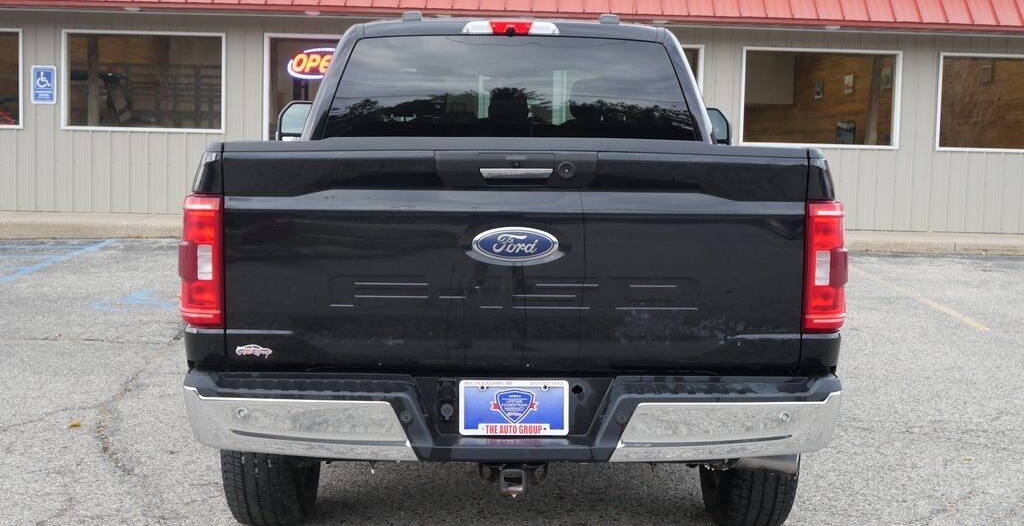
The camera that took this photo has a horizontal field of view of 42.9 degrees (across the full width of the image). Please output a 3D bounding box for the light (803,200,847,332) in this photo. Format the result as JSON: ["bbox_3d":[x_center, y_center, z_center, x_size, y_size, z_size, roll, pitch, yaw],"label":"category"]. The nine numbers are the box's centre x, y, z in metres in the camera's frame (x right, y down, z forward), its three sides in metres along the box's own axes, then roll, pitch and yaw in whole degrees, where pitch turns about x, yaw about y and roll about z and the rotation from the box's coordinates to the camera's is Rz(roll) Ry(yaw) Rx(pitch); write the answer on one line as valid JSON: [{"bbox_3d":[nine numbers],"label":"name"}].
[{"bbox_3d":[0.890,0.002,3.771,0.150,0.385,0.190,1,5,-1],"label":"light"}]

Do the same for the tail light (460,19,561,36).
[{"bbox_3d":[-0.016,-1.030,5.715,0.430,0.070,0.080,1,5,-1],"label":"tail light"}]

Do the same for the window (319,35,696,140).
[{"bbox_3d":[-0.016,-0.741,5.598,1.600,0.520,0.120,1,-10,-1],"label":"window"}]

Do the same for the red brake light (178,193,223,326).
[{"bbox_3d":[-0.880,-0.014,3.744,0.150,0.385,0.190,1,5,-1],"label":"red brake light"}]

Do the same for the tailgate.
[{"bbox_3d":[0.006,-0.018,3.701,1.635,0.645,0.120,1,5,-1],"label":"tailgate"}]

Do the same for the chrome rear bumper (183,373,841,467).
[{"bbox_3d":[0.001,0.422,3.758,1.880,0.245,0.340,1,5,-1],"label":"chrome rear bumper"}]

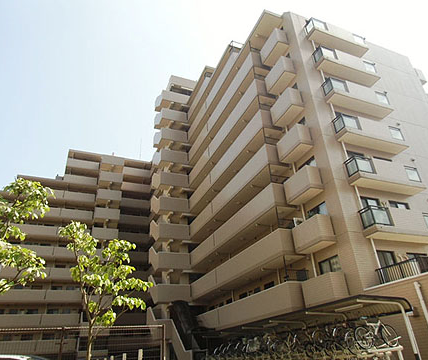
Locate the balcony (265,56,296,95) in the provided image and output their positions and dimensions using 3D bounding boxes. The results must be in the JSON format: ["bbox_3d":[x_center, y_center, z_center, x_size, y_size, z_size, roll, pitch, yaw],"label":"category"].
[{"bbox_3d":[4.573,-7.055,22.852,0.859,1.327,2.152,9,-31,-21],"label":"balcony"}]

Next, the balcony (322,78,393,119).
[{"bbox_3d":[9.124,-5.108,21.024,4.655,1.258,0.825,9,-31,-21],"label":"balcony"}]

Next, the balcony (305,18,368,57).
[{"bbox_3d":[8.574,-9.827,23.196,4.529,1.216,0.819,8,-31,-21],"label":"balcony"}]

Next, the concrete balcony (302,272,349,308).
[{"bbox_3d":[5.342,5.376,15.928,0.859,1.327,2.152,9,-31,-21],"label":"concrete balcony"}]

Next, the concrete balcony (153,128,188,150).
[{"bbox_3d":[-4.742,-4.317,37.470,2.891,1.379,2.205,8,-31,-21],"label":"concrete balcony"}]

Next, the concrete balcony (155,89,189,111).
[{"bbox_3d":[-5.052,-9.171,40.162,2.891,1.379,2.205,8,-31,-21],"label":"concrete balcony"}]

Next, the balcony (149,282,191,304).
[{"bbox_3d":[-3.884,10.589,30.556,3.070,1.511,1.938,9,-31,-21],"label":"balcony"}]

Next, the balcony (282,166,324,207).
[{"bbox_3d":[5.034,0.404,18.698,0.859,1.327,2.152,9,-31,-21],"label":"balcony"}]

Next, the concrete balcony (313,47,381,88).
[{"bbox_3d":[8.970,-7.594,22.409,4.655,1.258,0.825,9,-31,-21],"label":"concrete balcony"}]

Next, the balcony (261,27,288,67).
[{"bbox_3d":[4.282,-9.320,23.646,0.833,1.319,2.131,8,-31,-21],"label":"balcony"}]

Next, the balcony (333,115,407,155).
[{"bbox_3d":[9.278,-2.622,19.639,4.655,1.258,0.825,9,-31,-21],"label":"balcony"}]

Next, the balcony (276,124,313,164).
[{"bbox_3d":[4.881,-2.082,20.083,0.859,1.327,2.152,9,-31,-21],"label":"balcony"}]

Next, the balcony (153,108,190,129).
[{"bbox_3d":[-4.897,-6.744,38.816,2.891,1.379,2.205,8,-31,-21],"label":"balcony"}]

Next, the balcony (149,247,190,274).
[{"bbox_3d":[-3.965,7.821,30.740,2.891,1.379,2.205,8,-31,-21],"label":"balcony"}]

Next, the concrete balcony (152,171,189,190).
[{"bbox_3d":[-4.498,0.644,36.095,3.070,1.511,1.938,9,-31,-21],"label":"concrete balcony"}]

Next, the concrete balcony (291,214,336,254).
[{"bbox_3d":[5.059,2.818,16.916,0.833,1.319,2.131,8,-31,-21],"label":"concrete balcony"}]

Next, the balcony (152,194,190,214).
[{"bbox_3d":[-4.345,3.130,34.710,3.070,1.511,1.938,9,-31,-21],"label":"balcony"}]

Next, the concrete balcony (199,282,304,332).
[{"bbox_3d":[1.671,9.479,22.979,1.368,1.439,14.820,9,-31,-21],"label":"concrete balcony"}]

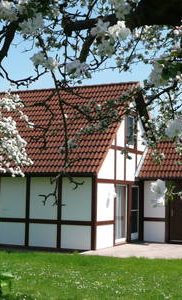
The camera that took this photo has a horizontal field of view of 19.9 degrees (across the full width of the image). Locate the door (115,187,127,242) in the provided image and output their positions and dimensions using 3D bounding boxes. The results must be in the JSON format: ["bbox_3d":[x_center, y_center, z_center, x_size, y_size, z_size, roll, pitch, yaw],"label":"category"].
[{"bbox_3d":[1.097,2.265,18.482,0.110,2.080,1.080,-1,-5,26],"label":"door"}]

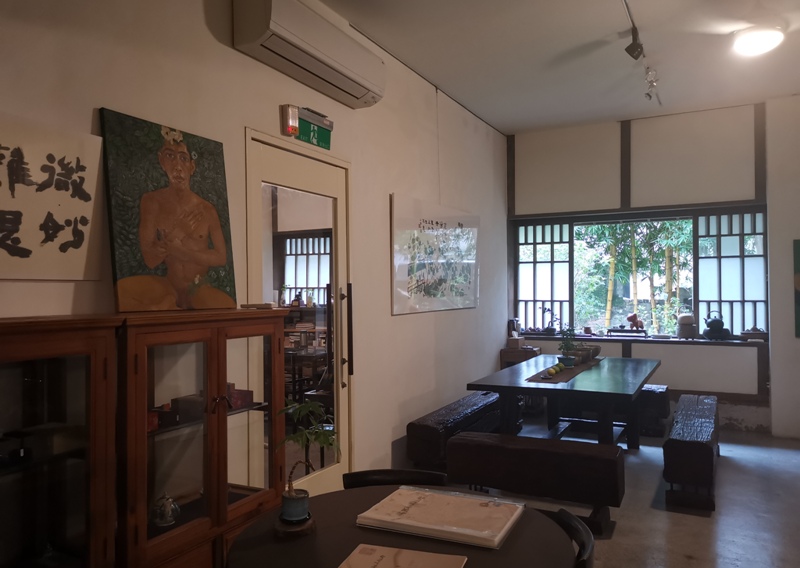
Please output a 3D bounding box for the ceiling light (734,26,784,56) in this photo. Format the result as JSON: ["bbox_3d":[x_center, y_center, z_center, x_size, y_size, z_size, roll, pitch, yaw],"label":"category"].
[{"bbox_3d":[1.867,-1.260,3.250,0.235,0.065,0.235,-1,-1,27],"label":"ceiling light"}]

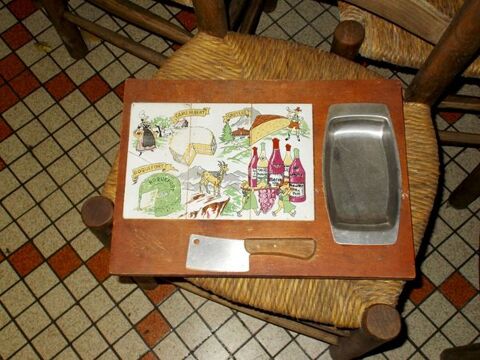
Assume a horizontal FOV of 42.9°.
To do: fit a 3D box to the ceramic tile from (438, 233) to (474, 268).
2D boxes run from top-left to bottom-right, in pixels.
[{"bbox_3d":[0.418,0.139,1.186,0.049,0.008,0.049,-39,75,-11],"label":"ceramic tile"}]

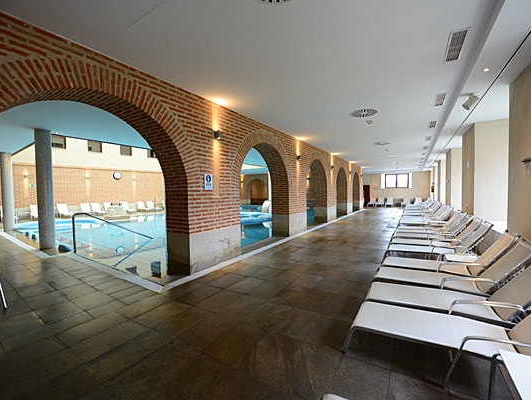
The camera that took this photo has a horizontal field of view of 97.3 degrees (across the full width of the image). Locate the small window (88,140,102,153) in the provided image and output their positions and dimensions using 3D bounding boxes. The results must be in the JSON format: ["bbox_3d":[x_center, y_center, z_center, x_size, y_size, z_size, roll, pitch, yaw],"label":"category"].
[{"bbox_3d":[-13.120,-4.142,18.016,0.150,0.858,0.918,0,2,32],"label":"small window"}]

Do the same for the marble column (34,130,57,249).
[{"bbox_3d":[-6.038,-0.272,6.404,0.340,3.286,0.340,0,2,32],"label":"marble column"}]

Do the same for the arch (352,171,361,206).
[{"bbox_3d":[6.495,-0.717,17.493,0.600,2.945,3.300,0,2,32],"label":"arch"}]

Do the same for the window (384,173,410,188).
[{"bbox_3d":[12.561,-1.827,22.368,1.970,1.360,0.120,0,2,32],"label":"window"}]

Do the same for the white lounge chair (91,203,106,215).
[{"bbox_3d":[-13.466,0.713,18.825,1.650,0.950,0.660,0,2,35],"label":"white lounge chair"}]

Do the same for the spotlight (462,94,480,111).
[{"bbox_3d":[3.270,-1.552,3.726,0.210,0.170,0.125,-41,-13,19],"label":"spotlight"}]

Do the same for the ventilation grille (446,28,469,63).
[{"bbox_3d":[2.505,-2.006,3.077,0.182,0.030,0.807,0,2,32],"label":"ventilation grille"}]

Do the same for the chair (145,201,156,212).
[{"bbox_3d":[-10.783,0.539,22.503,1.650,0.950,0.660,0,2,35],"label":"chair"}]

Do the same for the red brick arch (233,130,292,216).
[{"bbox_3d":[-0.205,-0.686,6.744,0.651,2.449,3.093,0,2,32],"label":"red brick arch"}]

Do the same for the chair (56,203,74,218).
[{"bbox_3d":[-13.131,0.746,15.485,1.672,0.888,0.592,0,2,32],"label":"chair"}]

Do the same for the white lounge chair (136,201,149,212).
[{"bbox_3d":[-10.318,0.545,19.944,1.672,0.873,0.592,0,2,32],"label":"white lounge chair"}]

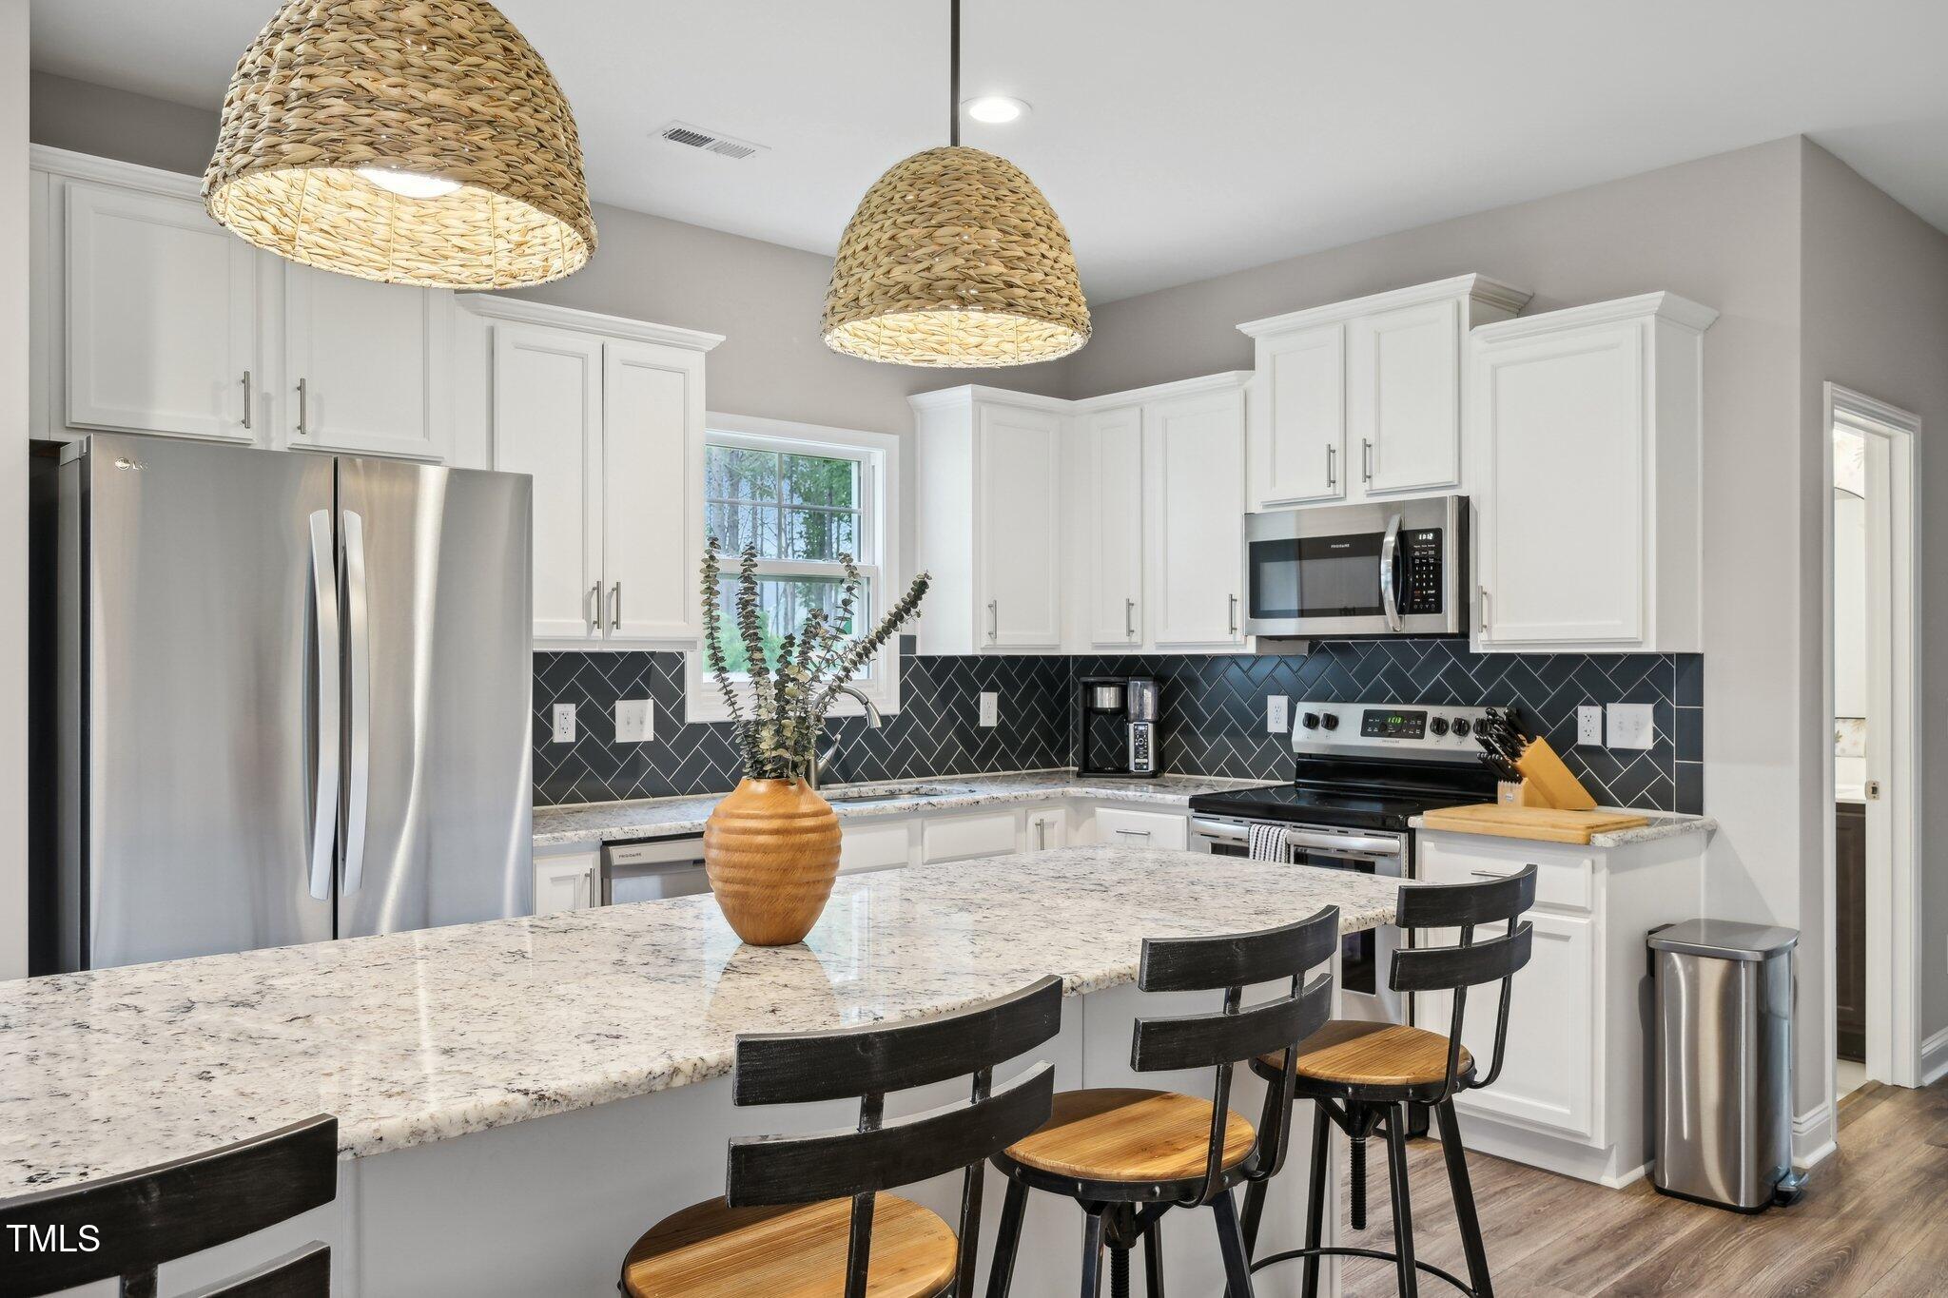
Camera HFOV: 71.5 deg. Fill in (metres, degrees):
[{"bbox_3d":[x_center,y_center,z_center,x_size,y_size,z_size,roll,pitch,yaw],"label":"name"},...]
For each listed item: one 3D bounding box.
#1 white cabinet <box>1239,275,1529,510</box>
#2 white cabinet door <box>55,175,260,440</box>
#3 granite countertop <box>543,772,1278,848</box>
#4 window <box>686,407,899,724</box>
[{"bbox_3d":[1.314,-0.774,4.390,0.360,0.643,0.858,1,-1,-42],"label":"white cabinet"},{"bbox_3d":[-1.881,-0.764,3.142,0.380,0.543,0.028,0,-1,-42],"label":"white cabinet door"},{"bbox_3d":[-0.195,0.495,4.334,2.660,0.035,1.178,1,-1,-42],"label":"granite countertop"},{"bbox_3d":[-0.627,-0.273,4.772,0.894,1.039,0.095,1,-1,-42],"label":"window"}]

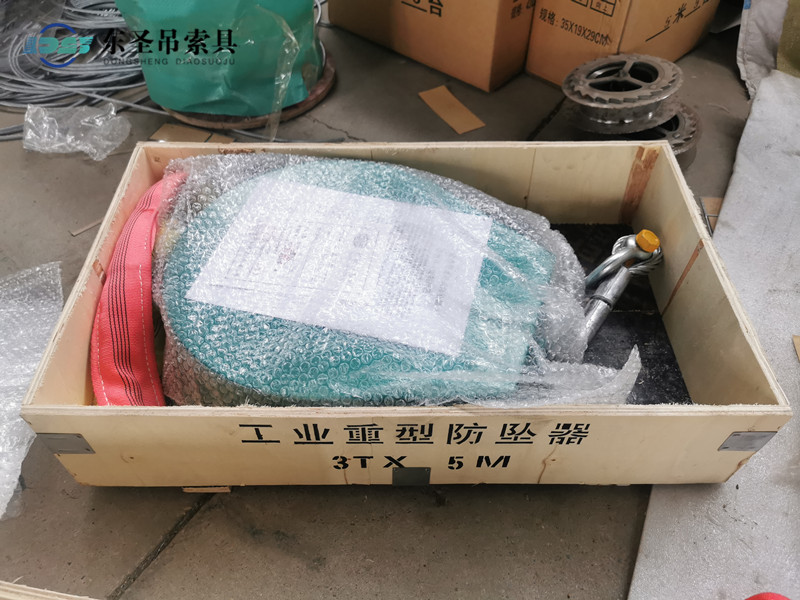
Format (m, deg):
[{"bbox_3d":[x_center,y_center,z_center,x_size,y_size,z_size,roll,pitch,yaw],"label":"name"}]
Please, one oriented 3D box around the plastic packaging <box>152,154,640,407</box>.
[{"bbox_3d":[-0.018,-0.011,0.752,0.547,0.138,0.374,0,49,0],"label":"plastic packaging"}]

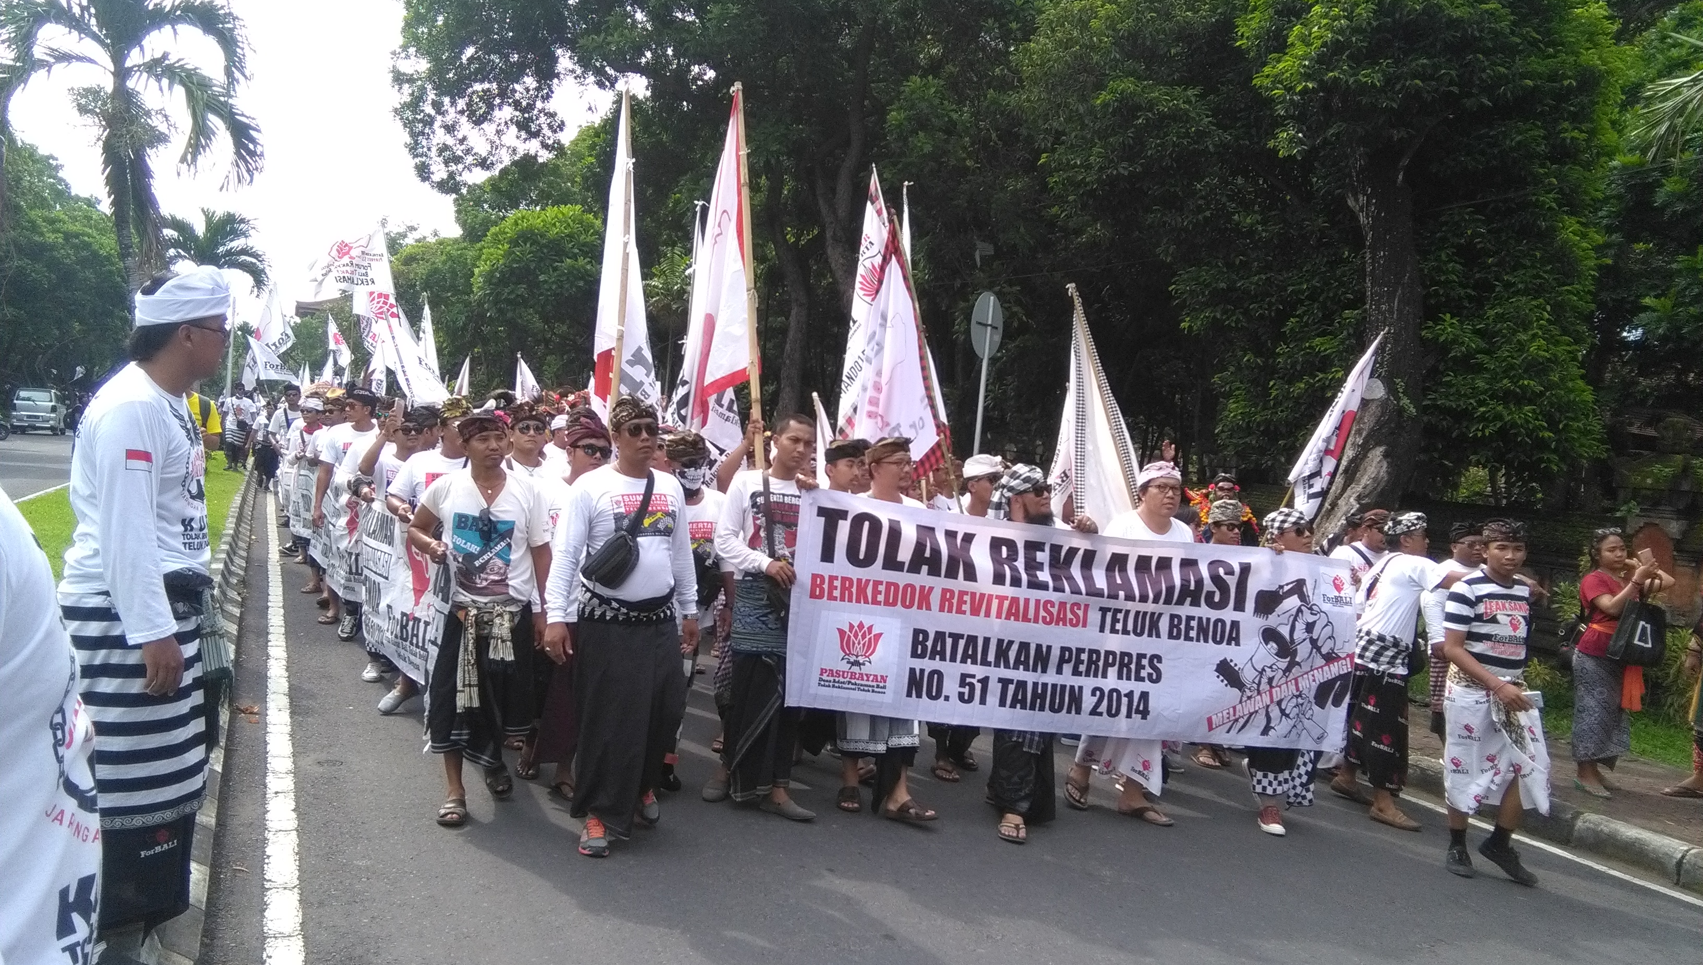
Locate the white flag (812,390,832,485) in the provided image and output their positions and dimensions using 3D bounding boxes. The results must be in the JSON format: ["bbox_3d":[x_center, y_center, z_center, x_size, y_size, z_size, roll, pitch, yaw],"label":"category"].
[{"bbox_3d":[-0.154,-0.211,7.400,0.200,0.650,0.180,4,2,-23],"label":"white flag"}]

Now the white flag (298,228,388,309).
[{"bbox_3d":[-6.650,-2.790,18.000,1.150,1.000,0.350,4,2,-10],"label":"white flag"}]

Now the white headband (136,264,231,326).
[{"bbox_3d":[-1.624,-0.451,3.350,0.235,0.150,0.195,2,2,-21],"label":"white headband"}]

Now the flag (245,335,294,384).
[{"bbox_3d":[-8.642,-1.812,20.500,0.780,0.740,0.300,5,2,-25],"label":"flag"}]

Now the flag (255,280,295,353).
[{"bbox_3d":[-10.048,-2.886,24.000,0.660,1.250,0.350,5,2,-14],"label":"flag"}]

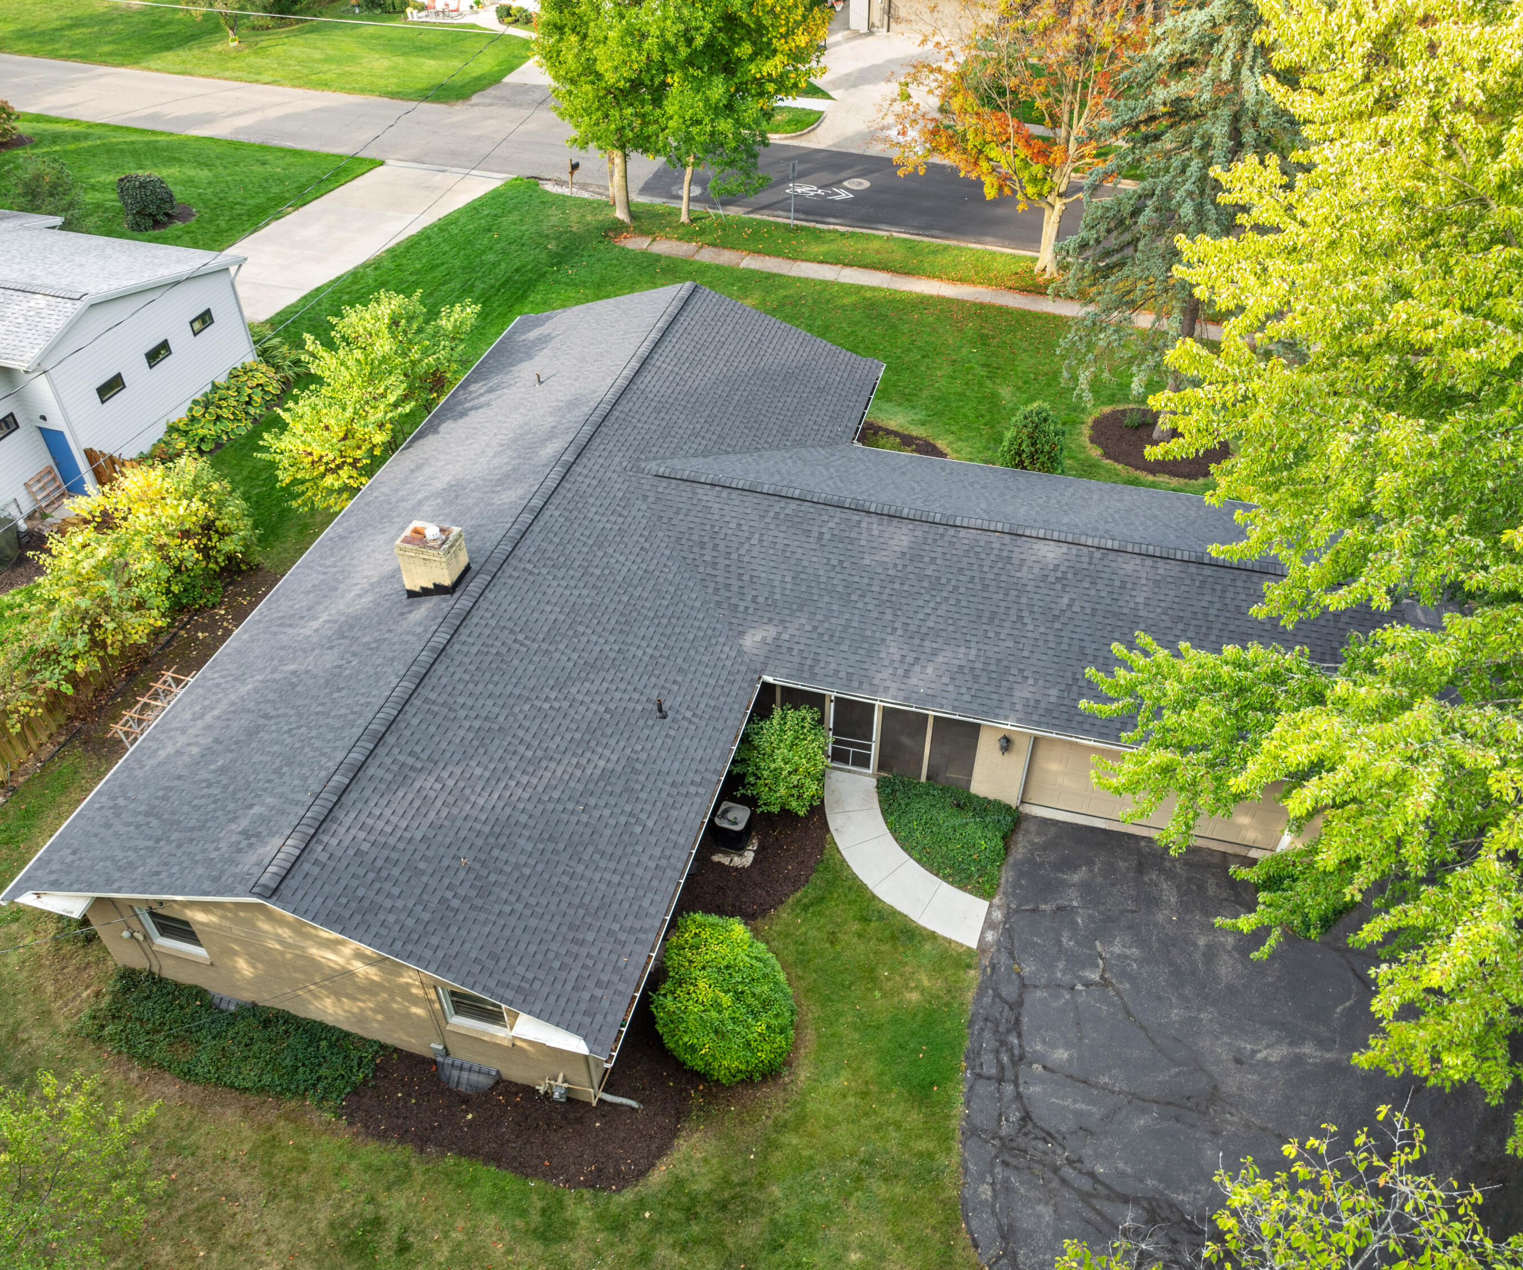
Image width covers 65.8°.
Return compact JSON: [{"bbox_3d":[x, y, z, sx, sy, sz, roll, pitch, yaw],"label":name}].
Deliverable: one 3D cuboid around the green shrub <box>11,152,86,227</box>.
[{"bbox_3d":[-26.074,-16.165,43.132,2.100,2.350,2.100,11,43,11],"label":"green shrub"}]

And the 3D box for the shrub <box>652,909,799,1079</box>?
[{"bbox_3d":[-0.607,5.855,19.045,2.300,2.100,2.500,0,42,0],"label":"shrub"}]

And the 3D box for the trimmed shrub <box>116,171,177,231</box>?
[{"bbox_3d":[-22.585,-15.894,43.201,1.750,1.900,1.750,11,43,11],"label":"trimmed shrub"}]

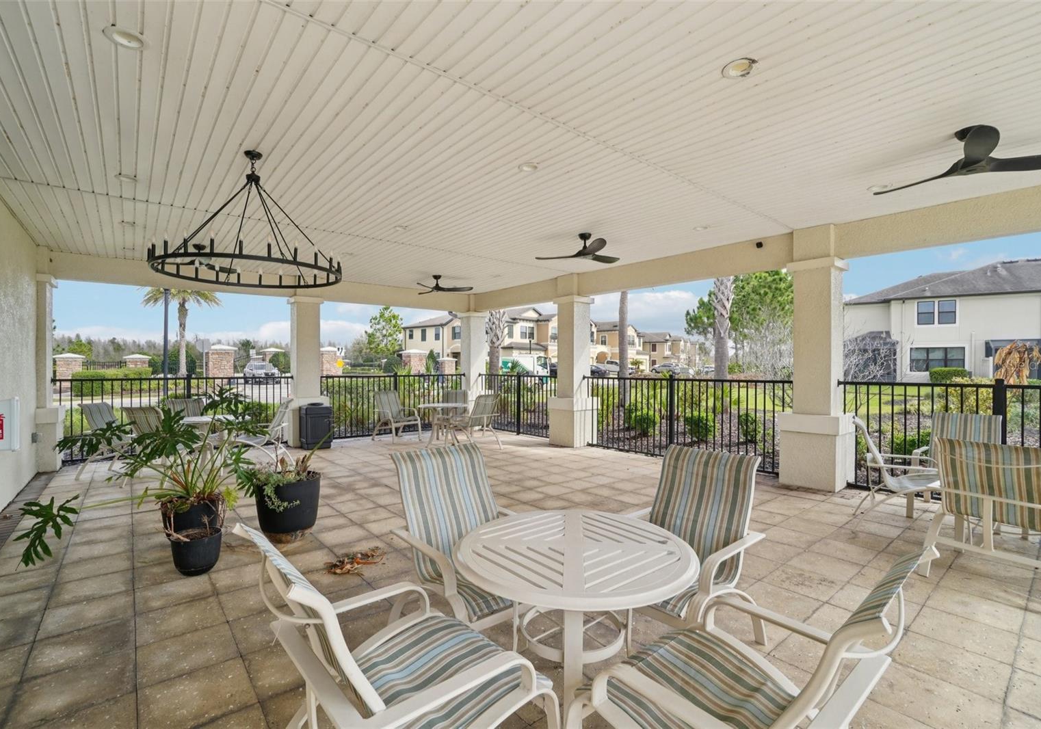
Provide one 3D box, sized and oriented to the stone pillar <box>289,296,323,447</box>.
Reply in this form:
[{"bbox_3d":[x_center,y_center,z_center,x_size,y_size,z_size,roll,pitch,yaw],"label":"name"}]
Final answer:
[{"bbox_3d":[-3.829,0.107,8.228,0.610,2.630,0.610,0,0,-41],"label":"stone pillar"}]

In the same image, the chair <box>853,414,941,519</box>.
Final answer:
[{"bbox_3d":[3.481,1.020,4.160,0.740,0.980,0.620,0,0,35],"label":"chair"}]

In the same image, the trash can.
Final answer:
[{"bbox_3d":[-3.700,1.110,8.270,0.470,0.790,0.470,0,0,-41],"label":"trash can"}]

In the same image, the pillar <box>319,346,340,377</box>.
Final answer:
[{"bbox_3d":[-10.430,0.180,25.000,1.150,2.300,1.150,0,0,-43],"label":"pillar"}]

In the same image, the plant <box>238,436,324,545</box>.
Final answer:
[{"bbox_3d":[-2.013,1.051,3.852,0.660,0.770,0.580,0,0,-28],"label":"plant"}]

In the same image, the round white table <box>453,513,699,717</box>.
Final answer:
[{"bbox_3d":[0.230,1.130,1.960,0.990,0.710,0.990,0,0,0],"label":"round white table"}]

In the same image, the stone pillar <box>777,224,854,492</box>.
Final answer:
[{"bbox_3d":[3.610,-0.080,5.602,0.610,3.060,0.610,0,0,-41],"label":"stone pillar"}]

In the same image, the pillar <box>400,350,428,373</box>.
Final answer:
[{"bbox_3d":[-6.370,0.240,27.300,1.150,2.200,1.150,0,0,-43],"label":"pillar"}]

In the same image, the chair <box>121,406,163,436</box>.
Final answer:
[{"bbox_3d":[-4.334,0.951,5.610,0.620,0.950,0.720,0,0,7],"label":"chair"}]

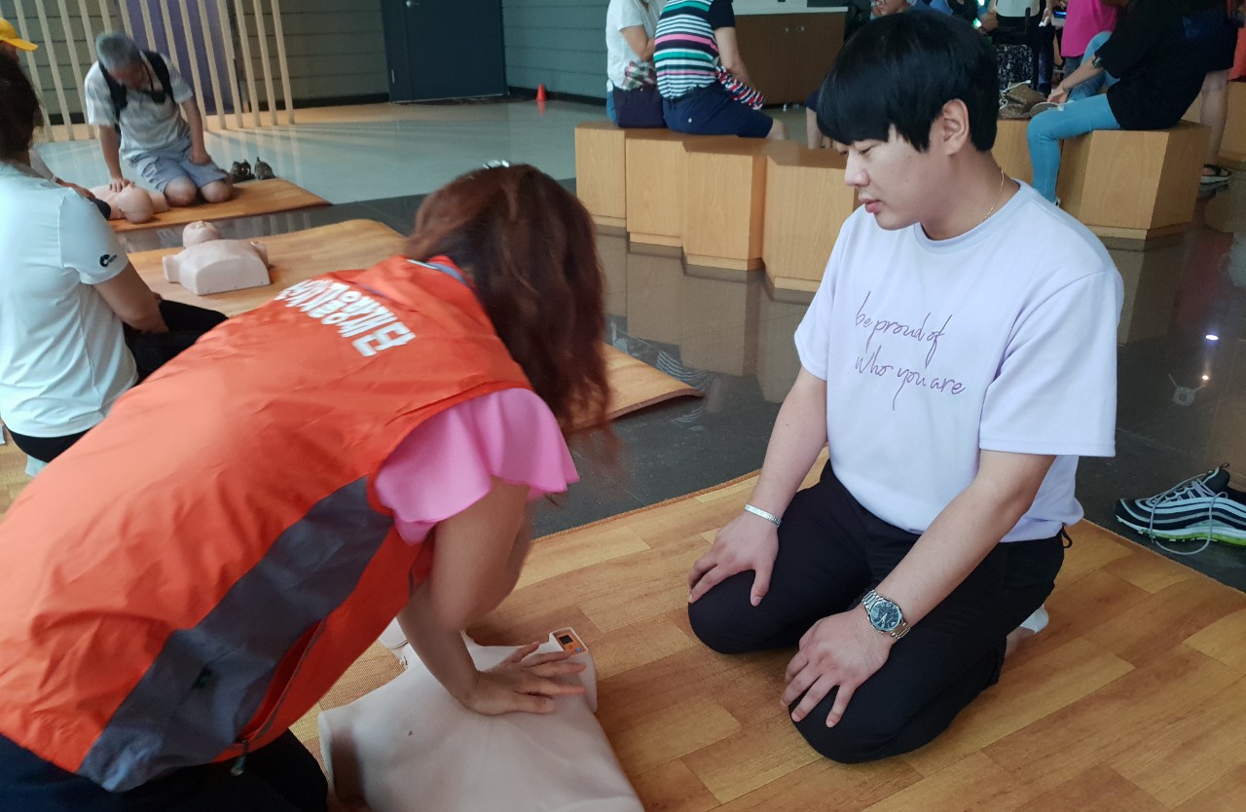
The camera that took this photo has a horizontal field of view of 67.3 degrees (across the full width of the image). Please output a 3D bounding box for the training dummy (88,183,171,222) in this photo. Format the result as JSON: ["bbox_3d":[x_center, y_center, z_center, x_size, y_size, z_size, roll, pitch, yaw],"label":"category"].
[{"bbox_3d":[-2.614,-1.078,4.842,0.600,0.190,0.400,12,26,28],"label":"training dummy"}]

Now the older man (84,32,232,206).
[{"bbox_3d":[-2.547,-1.576,5.157,0.640,0.870,0.720,-6,23,-12],"label":"older man"}]

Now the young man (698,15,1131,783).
[{"bbox_3d":[0.434,-0.051,1.339,0.620,0.935,0.470,-15,27,-30],"label":"young man"}]

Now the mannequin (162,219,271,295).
[{"bbox_3d":[-1.626,-0.621,3.725,0.400,0.190,0.600,-14,26,-28],"label":"mannequin"}]

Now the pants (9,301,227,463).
[{"bbox_3d":[-1.052,-0.090,2.267,0.430,0.330,0.630,7,24,19],"label":"pants"}]

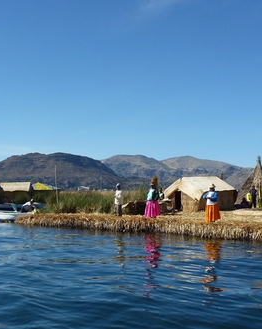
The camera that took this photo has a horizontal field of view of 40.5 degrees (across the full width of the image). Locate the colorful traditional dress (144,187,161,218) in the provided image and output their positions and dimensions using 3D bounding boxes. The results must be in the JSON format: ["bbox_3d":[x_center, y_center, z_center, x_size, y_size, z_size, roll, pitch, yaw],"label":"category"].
[{"bbox_3d":[0.921,1.652,15.222,0.660,1.300,0.480,-2,-5,28],"label":"colorful traditional dress"}]

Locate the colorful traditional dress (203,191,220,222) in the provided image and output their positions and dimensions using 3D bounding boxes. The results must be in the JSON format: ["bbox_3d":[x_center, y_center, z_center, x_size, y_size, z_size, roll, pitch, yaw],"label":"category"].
[{"bbox_3d":[3.242,1.669,14.318,0.700,1.280,0.500,-1,-4,13],"label":"colorful traditional dress"}]

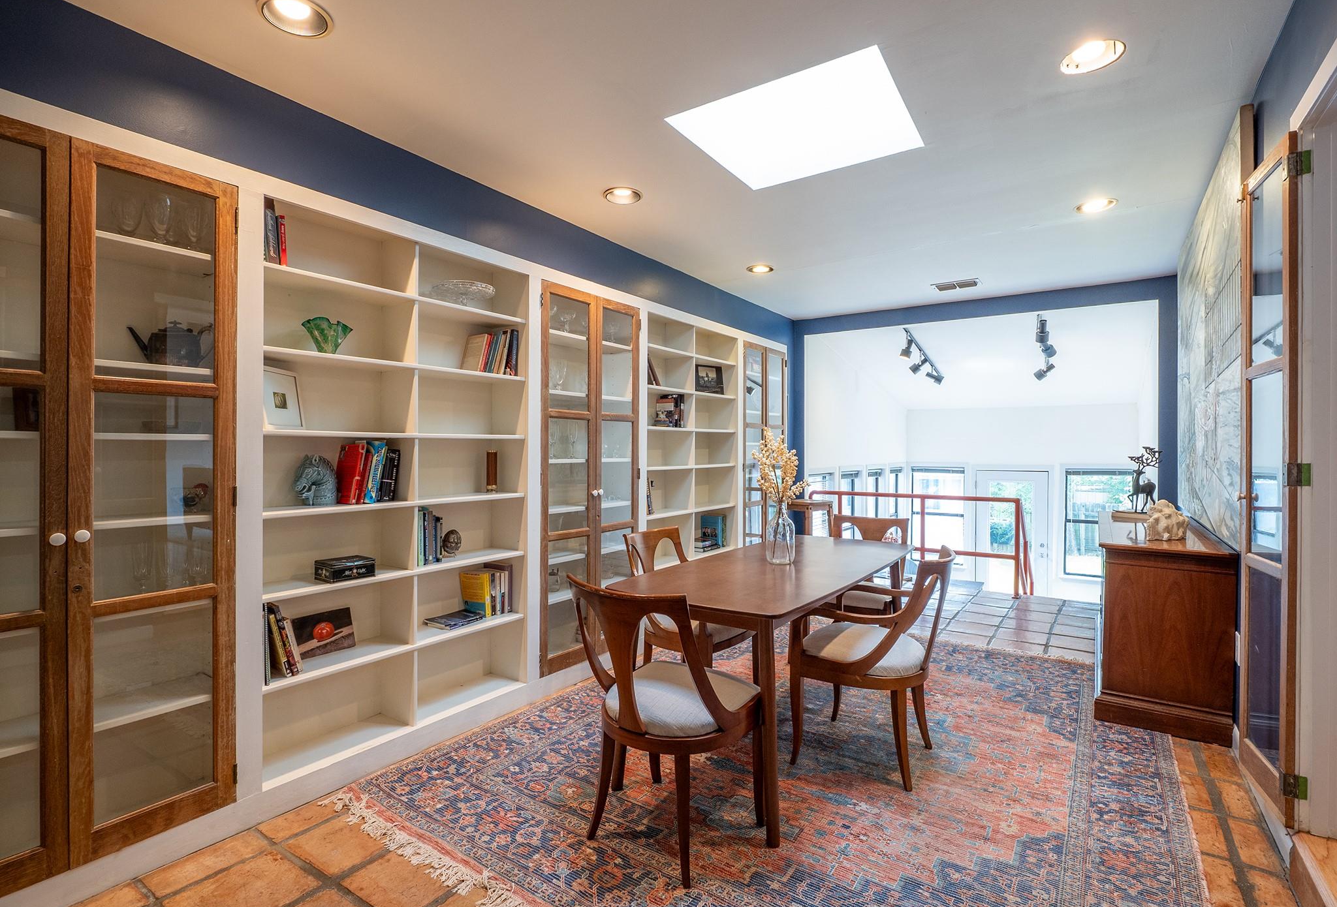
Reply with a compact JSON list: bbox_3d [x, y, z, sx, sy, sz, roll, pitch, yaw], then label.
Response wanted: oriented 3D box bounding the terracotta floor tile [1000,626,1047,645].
[{"bbox_3d":[2.400,1.250,4.194,0.290,0.015,0.290,0,0,35],"label":"terracotta floor tile"}]

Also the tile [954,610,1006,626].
[{"bbox_3d":[2.346,1.258,4.665,0.295,0.020,0.295,0,0,35],"label":"tile"}]

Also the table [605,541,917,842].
[{"bbox_3d":[0.565,0.876,2.865,0.765,0.740,1.850,0,0,35],"label":"table"}]

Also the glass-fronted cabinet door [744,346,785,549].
[{"bbox_3d":[0.796,0.122,5.158,0.035,1.992,0.803,0,0,35],"label":"glass-fronted cabinet door"}]

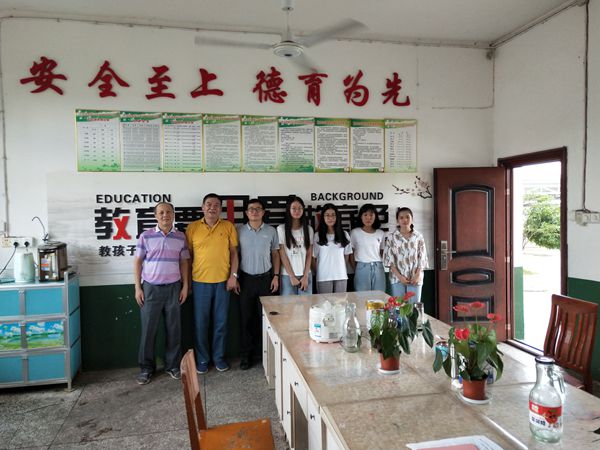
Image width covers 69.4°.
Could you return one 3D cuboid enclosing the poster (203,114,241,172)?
[{"bbox_3d":[-0.808,-0.843,4.471,0.391,0.600,0.012,-1,2,-13],"label":"poster"}]

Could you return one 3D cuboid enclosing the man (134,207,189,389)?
[{"bbox_3d":[-1.295,0.620,4.115,0.504,1.665,0.320,-1,2,-15],"label":"man"}]

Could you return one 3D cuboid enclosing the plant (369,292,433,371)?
[{"bbox_3d":[0.469,0.501,2.017,0.293,0.372,0.269,0,2,12],"label":"plant"}]

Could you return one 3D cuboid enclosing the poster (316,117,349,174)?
[{"bbox_3d":[0.365,-0.872,4.729,0.409,0.599,0.020,-1,2,-12],"label":"poster"}]

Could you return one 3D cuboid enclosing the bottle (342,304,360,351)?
[{"bbox_3d":[0.282,0.552,2.344,0.095,0.251,0.095,-1,2,7],"label":"bottle"}]

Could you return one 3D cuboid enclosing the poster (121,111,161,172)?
[{"bbox_3d":[-1.572,-0.825,4.301,0.391,0.600,0.012,-1,2,-13],"label":"poster"}]

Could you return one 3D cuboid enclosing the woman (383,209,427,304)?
[{"bbox_3d":[1.117,0.580,4.606,0.440,1.540,0.260,-1,2,2],"label":"woman"}]

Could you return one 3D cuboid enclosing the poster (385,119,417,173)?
[{"bbox_3d":[1.149,-0.888,4.905,0.396,0.600,0.012,-1,2,-13],"label":"poster"}]

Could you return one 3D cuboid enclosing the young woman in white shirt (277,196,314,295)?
[{"bbox_3d":[-0.040,0.566,4.481,0.419,1.707,0.280,-1,2,-6],"label":"young woman in white shirt"}]

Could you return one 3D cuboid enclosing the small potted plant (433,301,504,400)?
[{"bbox_3d":[0.673,0.499,1.740,0.264,0.388,0.243,0,2,22],"label":"small potted plant"}]

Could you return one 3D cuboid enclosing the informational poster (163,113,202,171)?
[{"bbox_3d":[-1.190,-0.834,4.386,0.391,0.600,0.012,-1,2,-13],"label":"informational poster"}]

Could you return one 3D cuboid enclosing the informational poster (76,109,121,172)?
[{"bbox_3d":[-1.954,-0.816,4.216,0.392,0.600,0.012,-1,2,-13],"label":"informational poster"}]

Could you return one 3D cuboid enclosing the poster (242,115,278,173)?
[{"bbox_3d":[-0.415,-0.854,4.565,0.387,0.599,0.020,-1,2,-12],"label":"poster"}]

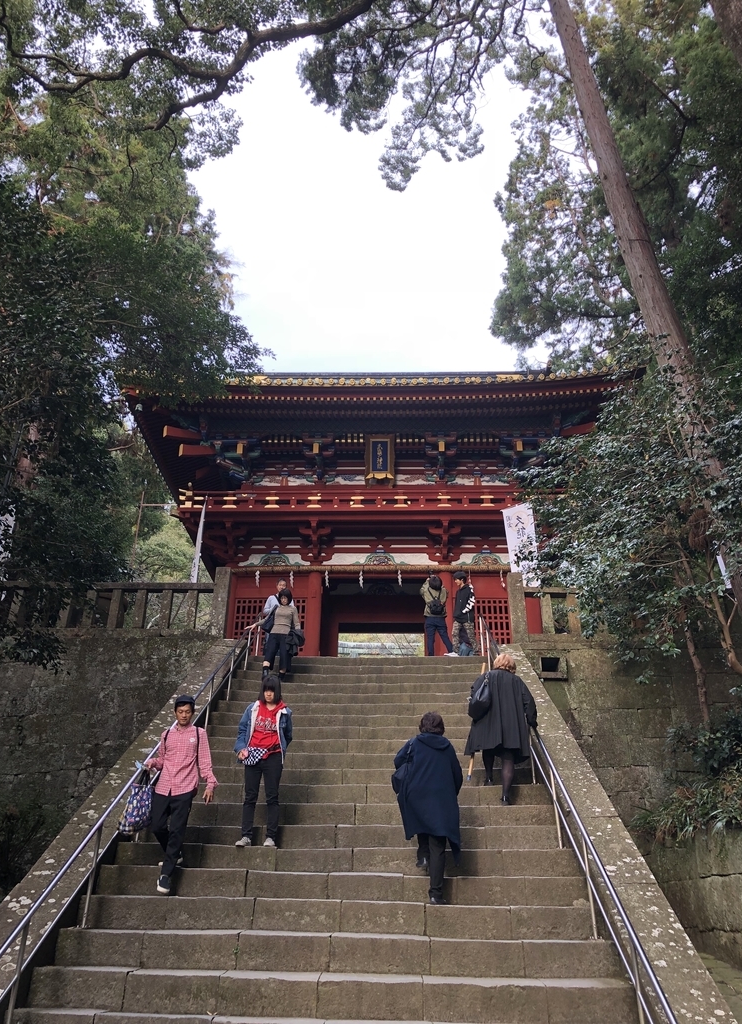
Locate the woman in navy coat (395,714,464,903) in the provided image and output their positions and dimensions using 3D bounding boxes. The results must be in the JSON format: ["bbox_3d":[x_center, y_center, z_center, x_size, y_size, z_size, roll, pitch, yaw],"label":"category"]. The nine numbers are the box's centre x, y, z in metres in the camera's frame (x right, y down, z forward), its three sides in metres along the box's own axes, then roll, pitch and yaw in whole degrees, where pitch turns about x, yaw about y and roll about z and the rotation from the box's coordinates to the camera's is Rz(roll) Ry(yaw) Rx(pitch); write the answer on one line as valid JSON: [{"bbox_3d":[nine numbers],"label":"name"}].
[{"bbox_3d":[0.483,2.532,7.202,0.580,1.573,0.500,-1,-25,2],"label":"woman in navy coat"}]

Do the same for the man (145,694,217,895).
[{"bbox_3d":[-1.647,2.415,7.201,0.550,1.638,0.480,2,-25,-5],"label":"man"}]

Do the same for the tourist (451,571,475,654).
[{"bbox_3d":[1.634,1.834,14.630,0.310,1.669,0.430,13,-28,-25],"label":"tourist"}]

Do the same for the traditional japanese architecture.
[{"bbox_3d":[0.281,0.447,22.156,11.700,10.500,8.800,0,-25,0],"label":"traditional japanese architecture"}]

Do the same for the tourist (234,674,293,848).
[{"bbox_3d":[-1.036,2.369,7.982,0.510,1.613,0.340,-3,-25,6],"label":"tourist"}]

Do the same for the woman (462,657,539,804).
[{"bbox_3d":[1.407,2.330,9.003,0.680,1.606,0.500,-1,-25,3],"label":"woman"}]

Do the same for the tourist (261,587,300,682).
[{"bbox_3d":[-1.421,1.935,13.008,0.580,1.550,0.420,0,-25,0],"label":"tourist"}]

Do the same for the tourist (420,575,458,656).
[{"bbox_3d":[1.195,1.872,14.667,0.600,1.630,0.450,2,-25,-4],"label":"tourist"}]

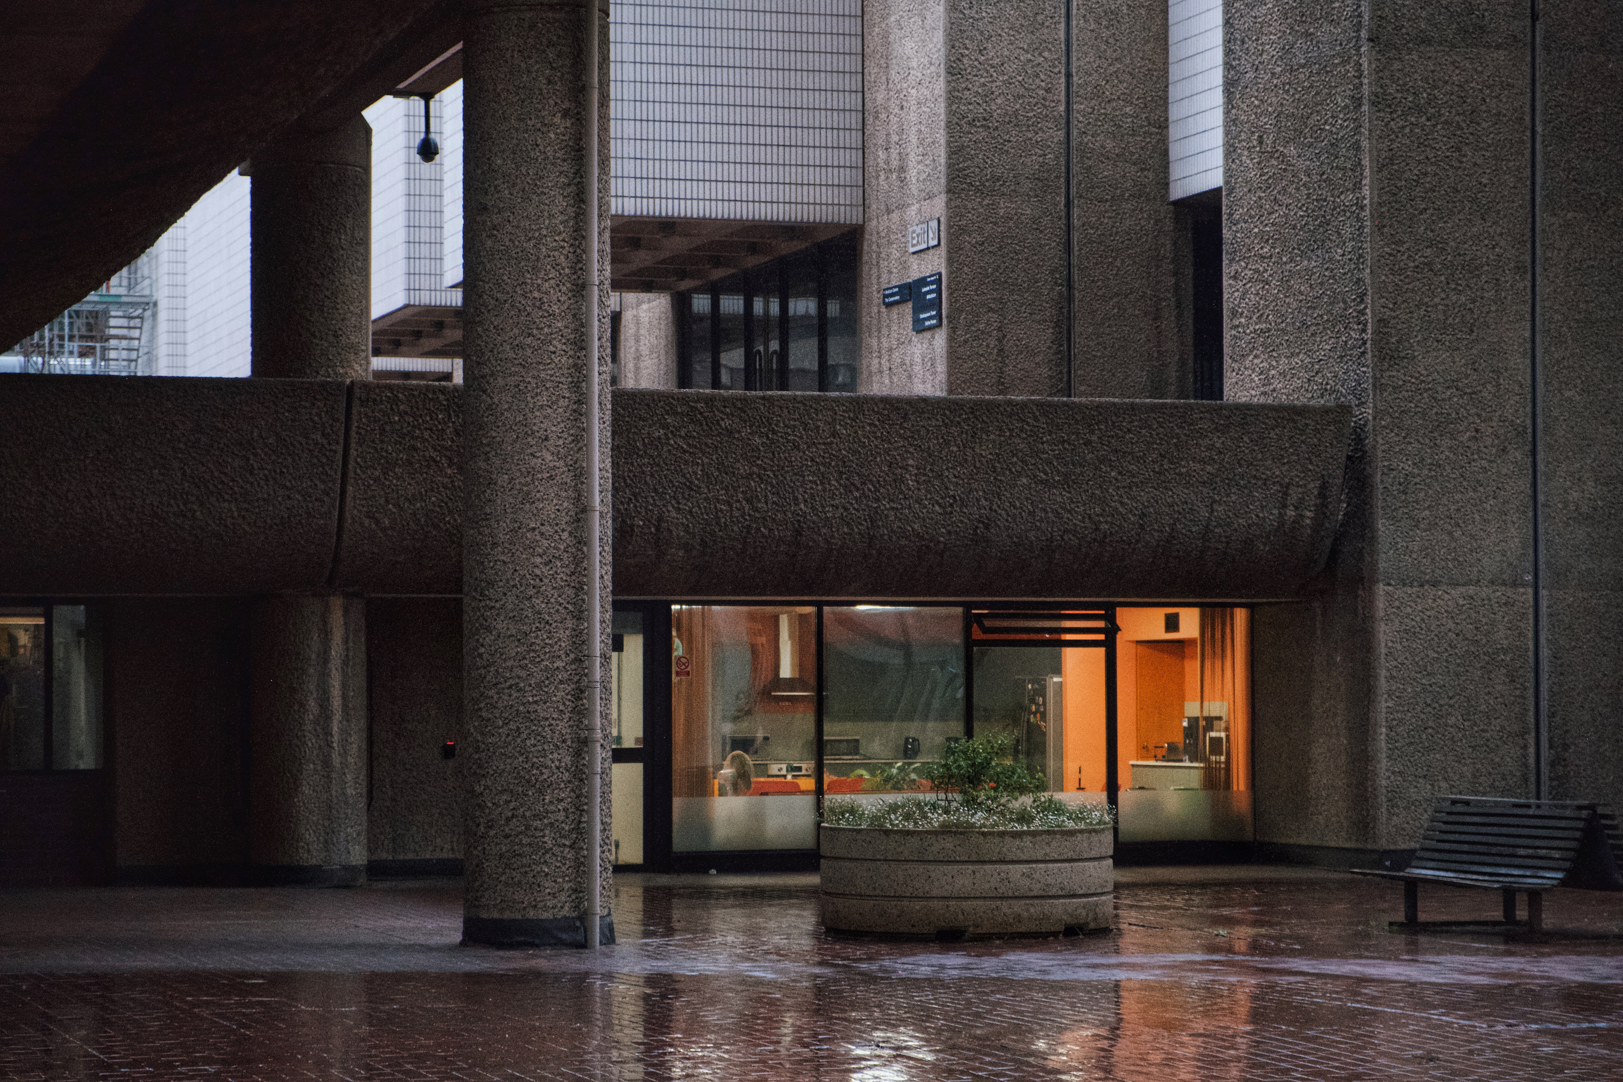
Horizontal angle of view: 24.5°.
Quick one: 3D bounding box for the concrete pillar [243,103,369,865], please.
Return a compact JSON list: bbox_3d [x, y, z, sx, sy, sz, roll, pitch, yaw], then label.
[{"bbox_3d":[-4.144,-0.352,31.023,1.005,6.333,1.005,1,-2,-18],"label":"concrete pillar"}]

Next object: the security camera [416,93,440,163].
[{"bbox_3d":[-3.081,-3.310,30.000,0.185,0.559,0.185,1,-2,-18],"label":"security camera"}]

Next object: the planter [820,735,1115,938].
[{"bbox_3d":[1.032,1.931,24.827,1.955,1.268,1.955,0,-2,0],"label":"planter"}]

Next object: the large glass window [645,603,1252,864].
[{"bbox_3d":[1.313,1.724,33.810,5.850,2.300,0.150,1,-2,-18],"label":"large glass window"}]

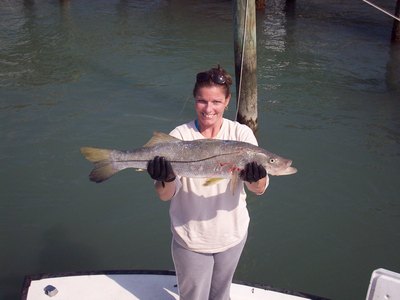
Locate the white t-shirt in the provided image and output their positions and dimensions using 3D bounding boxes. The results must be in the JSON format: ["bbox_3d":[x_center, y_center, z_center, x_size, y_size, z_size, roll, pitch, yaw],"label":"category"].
[{"bbox_3d":[0.057,0.151,2.740,0.420,0.600,0.300,1,22,3],"label":"white t-shirt"}]

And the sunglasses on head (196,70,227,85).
[{"bbox_3d":[0.059,-0.296,2.609,0.140,0.050,0.130,5,2,11],"label":"sunglasses on head"}]

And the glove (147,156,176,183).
[{"bbox_3d":[-0.142,0.072,2.300,0.105,0.090,0.100,0,22,0],"label":"glove"}]

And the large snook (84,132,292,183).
[{"bbox_3d":[-0.042,0.034,2.360,0.810,0.180,0.110,2,17,0],"label":"large snook"}]

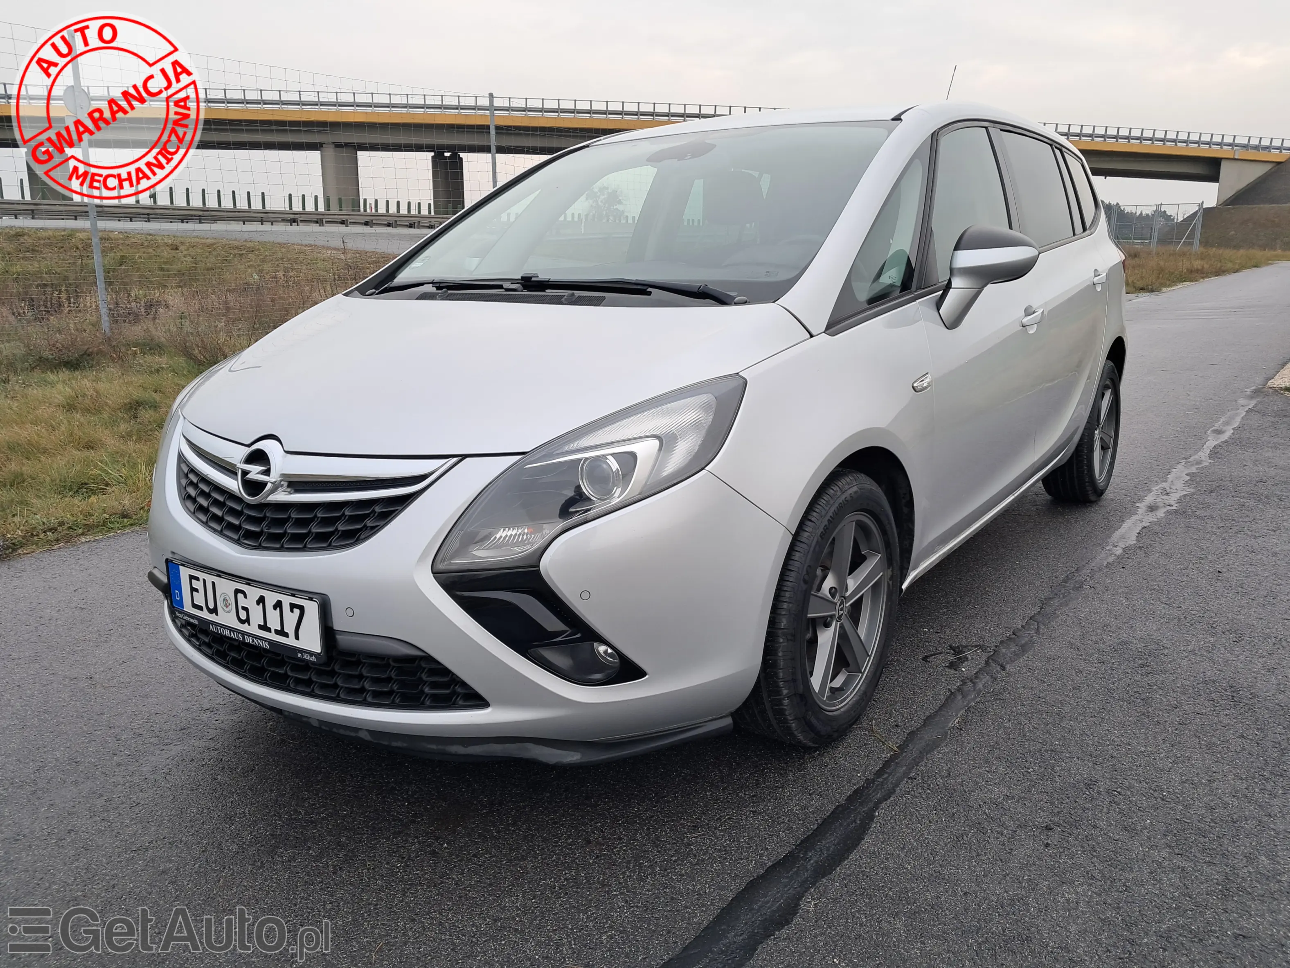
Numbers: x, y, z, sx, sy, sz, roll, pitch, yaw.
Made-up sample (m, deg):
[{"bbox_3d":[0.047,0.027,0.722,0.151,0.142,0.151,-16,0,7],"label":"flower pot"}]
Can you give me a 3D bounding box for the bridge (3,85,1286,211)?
[{"bbox_3d":[1.305,-21.223,68.723,95.000,7.800,10.500,-4,12,-14],"label":"bridge"}]

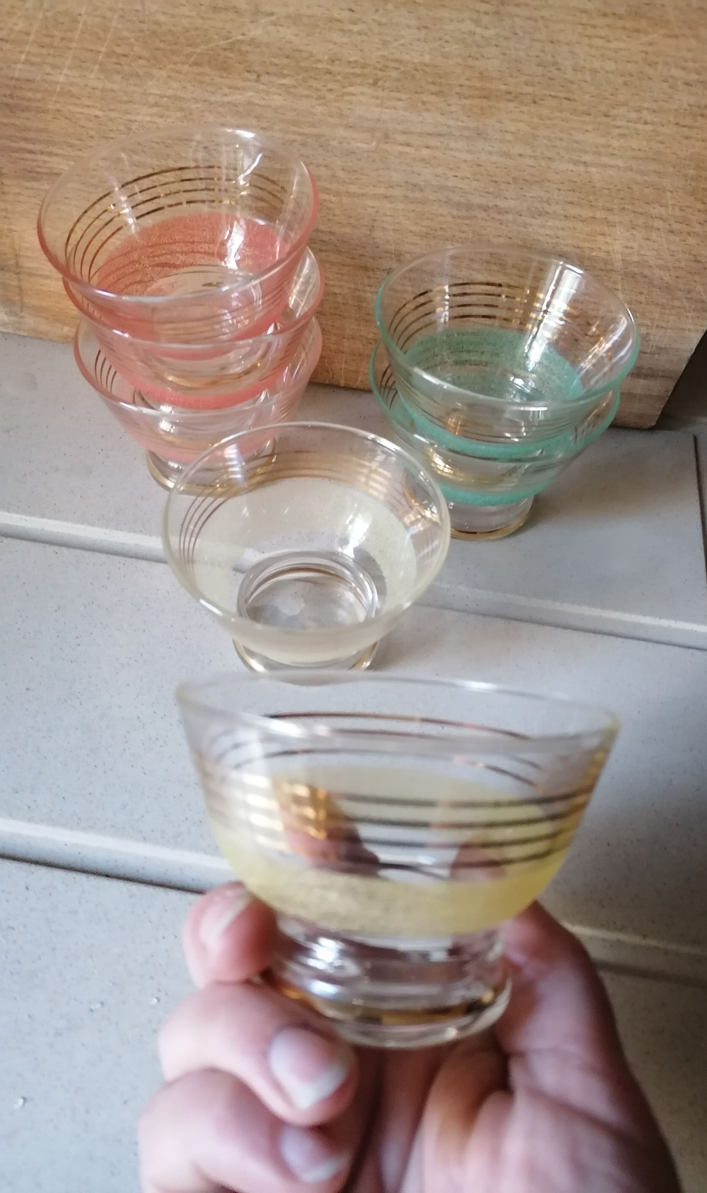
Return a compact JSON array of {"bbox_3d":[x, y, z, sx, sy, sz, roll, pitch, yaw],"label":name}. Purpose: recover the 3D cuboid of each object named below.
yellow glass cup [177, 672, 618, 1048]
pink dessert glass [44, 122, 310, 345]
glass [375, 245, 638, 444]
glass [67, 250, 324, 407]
[{"bbox_3d":[0.006,0.046,0.176,0.082,0.082,0.053,4,92,0],"label":"yellow glass cup"},{"bbox_3d":[-0.051,-0.100,0.295,0.082,0.053,0.082,-2,58,0],"label":"pink dessert glass"},{"bbox_3d":[0.046,-0.070,0.310,0.082,0.053,0.082,7,51,0],"label":"glass"},{"bbox_3d":[-0.052,-0.086,0.318,0.082,0.053,0.082,6,48,0],"label":"glass"}]

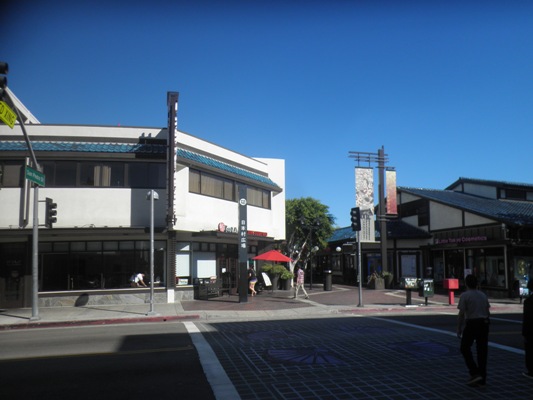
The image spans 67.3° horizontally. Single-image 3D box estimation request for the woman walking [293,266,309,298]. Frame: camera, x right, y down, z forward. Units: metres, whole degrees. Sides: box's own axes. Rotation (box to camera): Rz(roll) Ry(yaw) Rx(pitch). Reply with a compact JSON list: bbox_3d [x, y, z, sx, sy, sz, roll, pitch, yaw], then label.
[{"bbox_3d":[1.634,3.920,19.247,0.600,1.590,0.500,-5,-10,26],"label":"woman walking"}]

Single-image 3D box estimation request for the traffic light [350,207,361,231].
[{"bbox_3d":[3.566,0.741,16.044,0.340,0.950,0.320,4,-10,-28],"label":"traffic light"}]

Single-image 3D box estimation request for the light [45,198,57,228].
[{"bbox_3d":[-7.561,0.473,14.029,0.380,1.020,0.330,1,-9,-14],"label":"light"}]

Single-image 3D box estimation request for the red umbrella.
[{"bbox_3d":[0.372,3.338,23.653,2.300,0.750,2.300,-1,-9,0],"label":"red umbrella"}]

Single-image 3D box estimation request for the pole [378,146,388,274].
[{"bbox_3d":[7.283,0.977,25.076,0.380,8.940,0.380,1,-9,-14],"label":"pole"}]

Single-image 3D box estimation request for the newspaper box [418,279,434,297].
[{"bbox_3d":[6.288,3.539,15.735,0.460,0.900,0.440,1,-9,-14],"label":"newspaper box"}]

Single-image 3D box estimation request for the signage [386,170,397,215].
[{"bbox_3d":[7.994,-0.539,25.404,0.720,2.920,0.060,1,-9,-12],"label":"signage"}]

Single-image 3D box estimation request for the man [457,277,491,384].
[{"bbox_3d":[3.239,2.025,6.280,0.520,1.690,0.420,1,-9,-9],"label":"man"}]

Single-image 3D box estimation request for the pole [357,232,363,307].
[{"bbox_3d":[3.670,2.673,15.750,0.180,2.950,0.180,1,-9,-14],"label":"pole"}]

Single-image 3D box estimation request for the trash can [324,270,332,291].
[{"bbox_3d":[3.586,4.663,23.160,0.540,1.150,0.540,-1,-9,0],"label":"trash can"}]

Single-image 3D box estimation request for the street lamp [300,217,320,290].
[{"bbox_3d":[2.730,3.241,24.841,0.800,4.580,1.200,1,-9,-14],"label":"street lamp"}]

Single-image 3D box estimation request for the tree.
[{"bbox_3d":[2.498,2.742,26.319,4.200,6.020,4.200,1,-9,-14],"label":"tree"}]

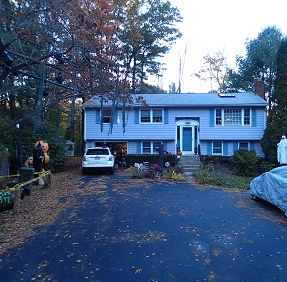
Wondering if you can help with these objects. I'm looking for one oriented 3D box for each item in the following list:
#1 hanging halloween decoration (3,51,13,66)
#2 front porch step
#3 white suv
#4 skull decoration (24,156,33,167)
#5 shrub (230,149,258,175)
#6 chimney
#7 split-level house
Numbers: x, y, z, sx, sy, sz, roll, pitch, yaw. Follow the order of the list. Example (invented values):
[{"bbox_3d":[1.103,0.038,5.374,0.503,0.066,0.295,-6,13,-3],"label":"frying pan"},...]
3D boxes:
[{"bbox_3d":[-3.474,-2.123,7.000,0.250,0.400,0.240,0,0,-17],"label":"hanging halloween decoration"},{"bbox_3d":[3.319,1.619,19.500,1.550,1.000,2.100,0,4,6],"label":"front porch step"},{"bbox_3d":[-2.820,1.227,18.566,1.850,1.680,4.550,0,-1,-3],"label":"white suv"},{"bbox_3d":[-5.065,0.904,12.000,0.440,0.440,0.420,-1,4,-17],"label":"skull decoration"},{"bbox_3d":[6.312,1.331,17.000,1.750,1.650,1.700,0,4,6],"label":"shrub"},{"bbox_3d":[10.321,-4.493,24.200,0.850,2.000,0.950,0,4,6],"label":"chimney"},{"bbox_3d":[2.622,-1.415,25.018,14.100,6.850,8.100,0,4,6],"label":"split-level house"}]

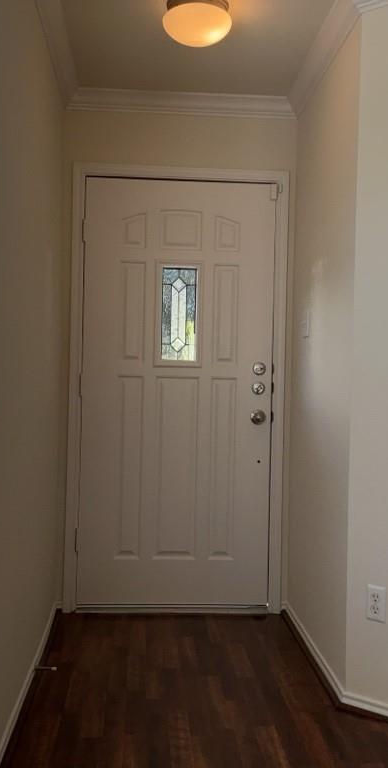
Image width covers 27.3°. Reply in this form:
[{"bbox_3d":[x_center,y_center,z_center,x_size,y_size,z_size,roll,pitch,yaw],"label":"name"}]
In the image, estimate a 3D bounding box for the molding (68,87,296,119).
[{"bbox_3d":[-0.053,-1.326,3.777,1.117,0.084,0.067,1,1,-4],"label":"molding"}]

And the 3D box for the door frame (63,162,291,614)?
[{"bbox_3d":[-0.081,0.029,3.845,1.032,2.119,0.110,1,0,-4],"label":"door frame"}]

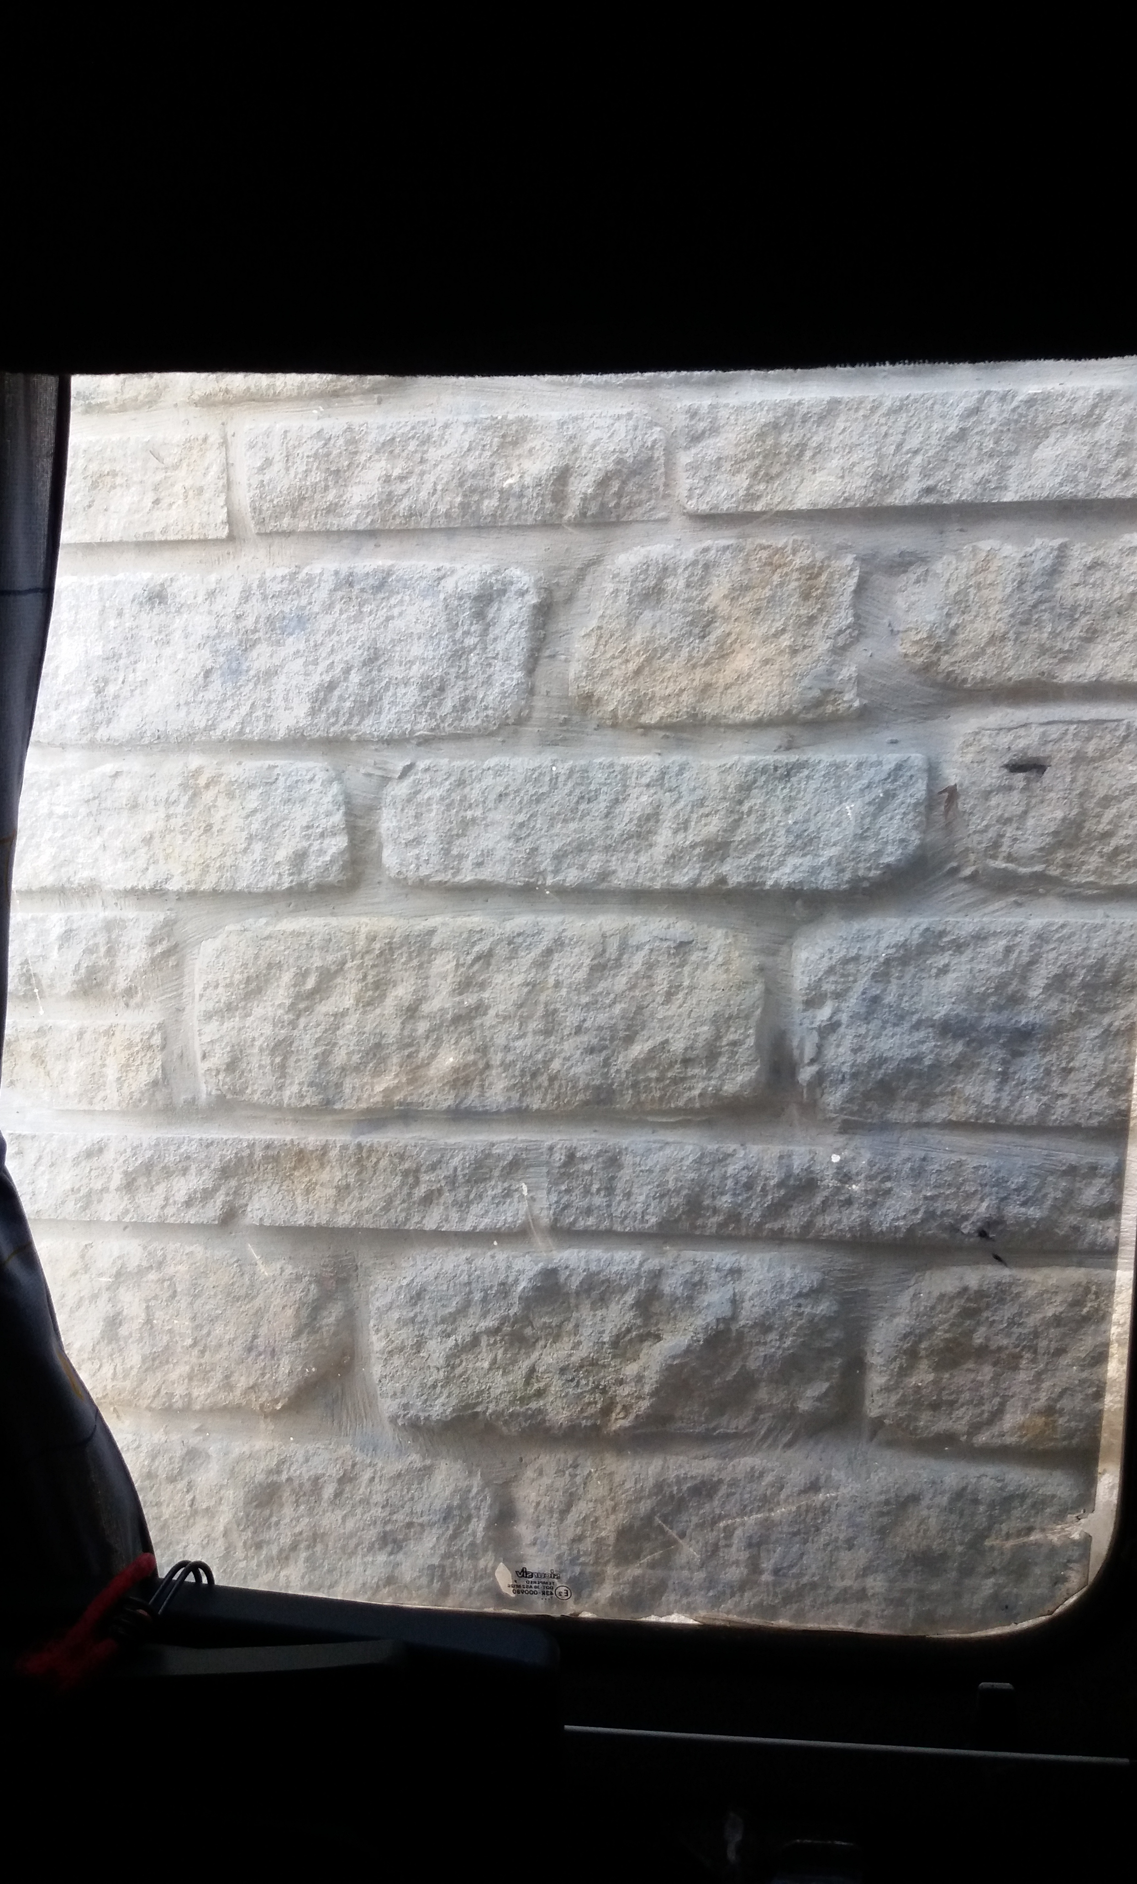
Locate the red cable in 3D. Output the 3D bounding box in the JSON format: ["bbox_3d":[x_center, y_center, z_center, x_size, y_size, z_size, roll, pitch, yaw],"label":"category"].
[{"bbox_3d":[-0.215,0.303,0.680,0.065,0.045,0.040,-2,4,-25],"label":"red cable"}]

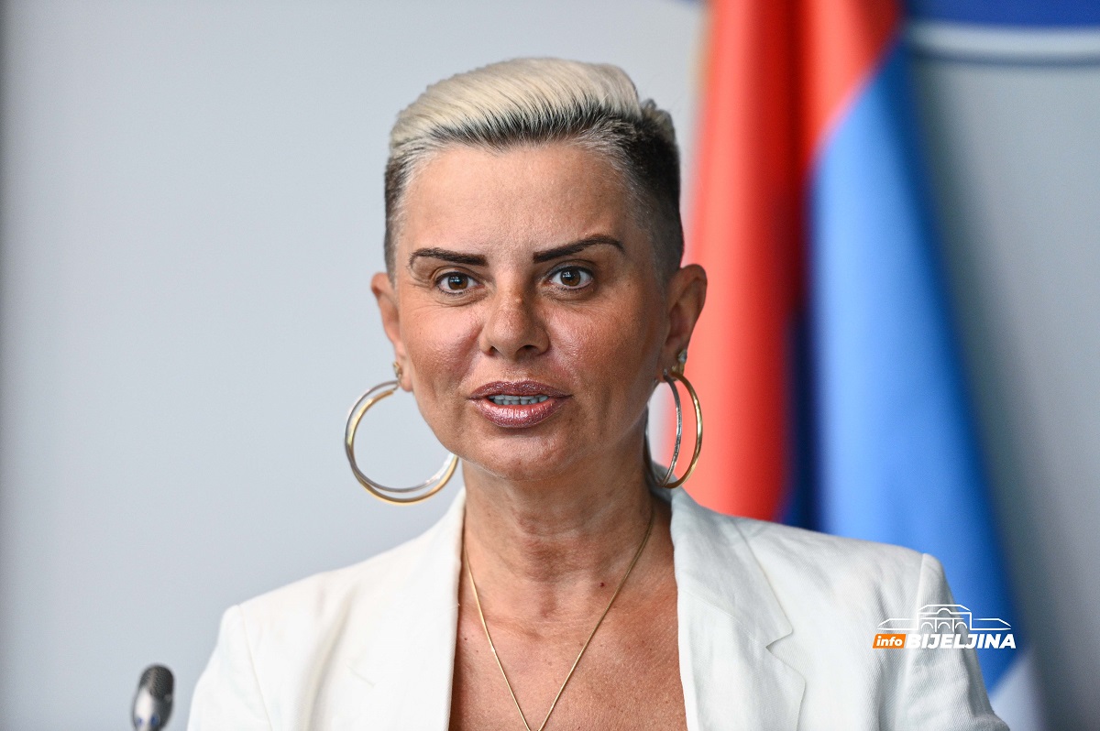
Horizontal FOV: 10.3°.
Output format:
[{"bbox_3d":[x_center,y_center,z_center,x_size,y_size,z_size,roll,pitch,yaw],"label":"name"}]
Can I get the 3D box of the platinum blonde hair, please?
[{"bbox_3d":[-0.009,-0.097,3.380,0.162,0.150,0.190,-3,-3,8],"label":"platinum blonde hair"}]

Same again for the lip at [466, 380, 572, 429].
[{"bbox_3d":[-0.017,0.021,3.275,0.054,0.027,0.021,-3,-3,8],"label":"lip"}]

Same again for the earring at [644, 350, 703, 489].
[{"bbox_3d":[0.068,0.032,3.350,0.016,0.068,0.063,1,-1,-25],"label":"earring"}]

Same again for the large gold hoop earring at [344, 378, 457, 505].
[{"bbox_3d":[-0.082,0.042,3.365,0.063,0.068,0.017,0,-6,2],"label":"large gold hoop earring"}]

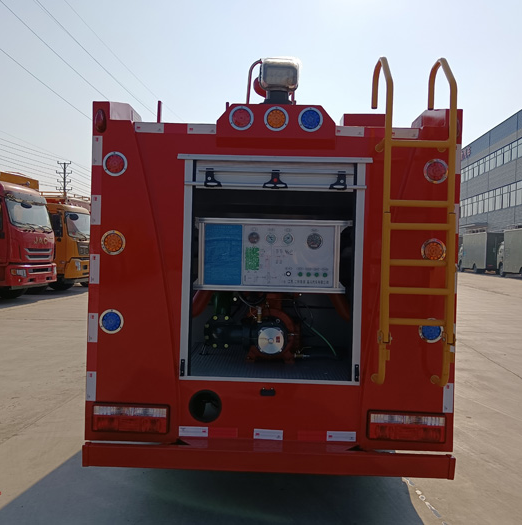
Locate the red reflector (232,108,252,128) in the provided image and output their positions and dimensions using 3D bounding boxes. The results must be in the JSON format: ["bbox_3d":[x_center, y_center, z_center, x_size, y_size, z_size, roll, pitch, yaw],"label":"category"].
[{"bbox_3d":[-0.096,-0.716,2.720,0.112,0.112,0.030,2,1,1],"label":"red reflector"}]

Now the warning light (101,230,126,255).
[{"bbox_3d":[-0.749,-0.100,2.779,0.122,0.122,0.035,2,1,1],"label":"warning light"}]

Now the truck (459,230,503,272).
[{"bbox_3d":[18.198,-0.759,44.154,2.250,3.180,6.900,1,1,4],"label":"truck"}]

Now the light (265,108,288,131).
[{"bbox_3d":[0.079,-0.713,2.717,0.119,0.119,0.030,2,1,1],"label":"light"}]

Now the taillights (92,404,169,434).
[{"bbox_3d":[-0.665,0.801,2.803,0.390,0.152,0.060,2,1,1],"label":"taillights"}]

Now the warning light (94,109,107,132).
[{"bbox_3d":[-0.808,-0.717,2.763,0.060,0.123,0.045,2,1,1],"label":"warning light"}]

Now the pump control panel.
[{"bbox_3d":[0.071,-0.037,3.004,0.840,0.400,0.090,2,1,1],"label":"pump control panel"}]

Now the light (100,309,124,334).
[{"bbox_3d":[-0.756,0.301,2.770,0.122,0.122,0.030,2,1,1],"label":"light"}]

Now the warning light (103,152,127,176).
[{"bbox_3d":[-0.737,-0.497,2.765,0.122,0.122,0.030,2,1,1],"label":"warning light"}]

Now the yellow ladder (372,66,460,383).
[{"bbox_3d":[0.754,-0.222,2.767,0.342,1.628,0.420,2,1,1],"label":"yellow ladder"}]

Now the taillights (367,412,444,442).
[{"bbox_3d":[0.740,0.837,2.777,0.390,0.152,0.060,2,1,1],"label":"taillights"}]

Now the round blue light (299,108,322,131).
[{"bbox_3d":[0.250,-0.709,2.715,0.122,0.122,0.030,2,1,1],"label":"round blue light"}]

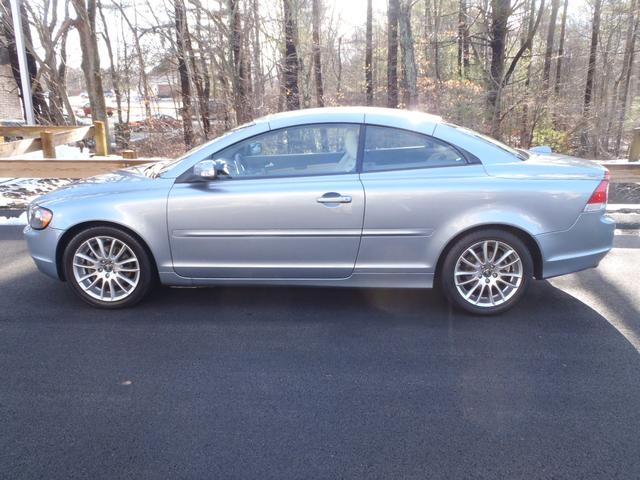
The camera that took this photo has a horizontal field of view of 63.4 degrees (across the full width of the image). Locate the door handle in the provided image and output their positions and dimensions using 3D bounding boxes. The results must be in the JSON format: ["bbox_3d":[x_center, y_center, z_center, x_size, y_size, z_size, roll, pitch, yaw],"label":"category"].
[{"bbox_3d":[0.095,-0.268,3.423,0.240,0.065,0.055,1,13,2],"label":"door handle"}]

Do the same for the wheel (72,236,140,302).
[{"bbox_3d":[-1.488,0.191,3.692,0.465,0.465,0.165,1,13,2],"label":"wheel"}]

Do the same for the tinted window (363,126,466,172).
[{"bbox_3d":[0.635,-0.622,3.523,0.690,0.330,0.070,1,-7,2],"label":"tinted window"}]

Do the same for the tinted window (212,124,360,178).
[{"bbox_3d":[-0.233,-0.611,3.551,1.000,0.385,0.070,1,-7,2],"label":"tinted window"}]

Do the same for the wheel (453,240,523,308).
[{"bbox_3d":[1.150,0.214,3.591,0.465,0.465,0.165,1,13,2],"label":"wheel"}]

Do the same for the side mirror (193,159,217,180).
[{"bbox_3d":[-0.747,-0.465,3.400,0.150,0.145,0.200,1,13,2],"label":"side mirror"}]

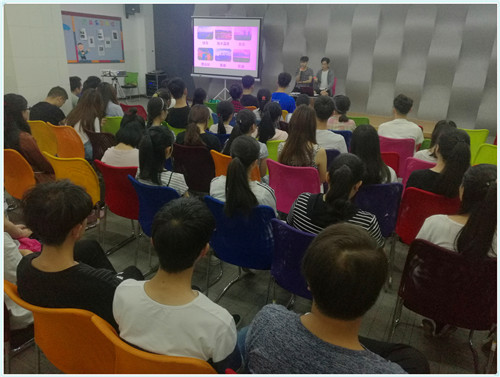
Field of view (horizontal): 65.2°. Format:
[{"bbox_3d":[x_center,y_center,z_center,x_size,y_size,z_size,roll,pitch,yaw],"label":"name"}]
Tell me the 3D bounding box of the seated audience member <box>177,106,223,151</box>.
[{"bbox_3d":[-0.322,-0.253,3.767,0.460,1.140,0.750,9,21,19],"label":"seated audience member"}]

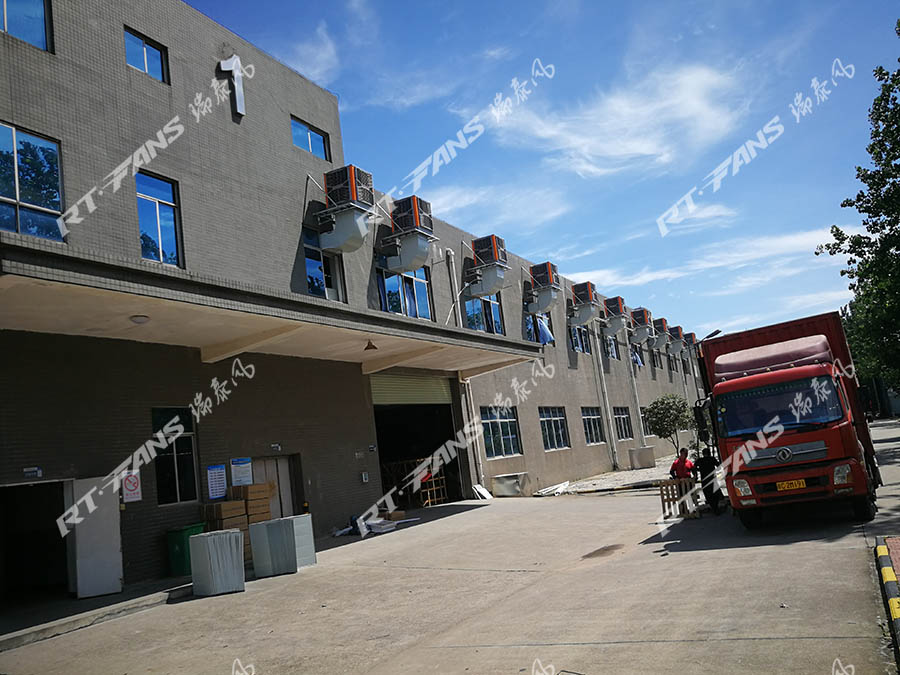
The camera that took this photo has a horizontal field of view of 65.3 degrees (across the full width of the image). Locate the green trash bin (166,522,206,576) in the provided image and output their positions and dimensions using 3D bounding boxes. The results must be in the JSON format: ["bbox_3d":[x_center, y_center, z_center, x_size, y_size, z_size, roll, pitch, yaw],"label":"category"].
[{"bbox_3d":[-5.110,4.128,13.743,0.500,0.920,0.570,-12,-11,28],"label":"green trash bin"}]

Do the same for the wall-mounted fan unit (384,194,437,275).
[{"bbox_3d":[-1.348,-3.385,23.931,1.330,2.384,1.100,-12,-11,28],"label":"wall-mounted fan unit"}]

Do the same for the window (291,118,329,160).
[{"bbox_3d":[-4.507,-6.387,22.767,0.150,1.018,1.863,-13,-11,28],"label":"window"}]

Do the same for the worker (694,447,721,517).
[{"bbox_3d":[6.320,3.476,17.055,0.550,1.591,0.360,-10,-10,18],"label":"worker"}]

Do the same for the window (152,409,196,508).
[{"bbox_3d":[-5.848,2.506,14.889,0.140,2.031,1.051,-12,-11,28],"label":"window"}]

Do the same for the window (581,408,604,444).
[{"bbox_3d":[8.391,5.170,41.151,0.150,2.124,3.484,-13,-11,28],"label":"window"}]

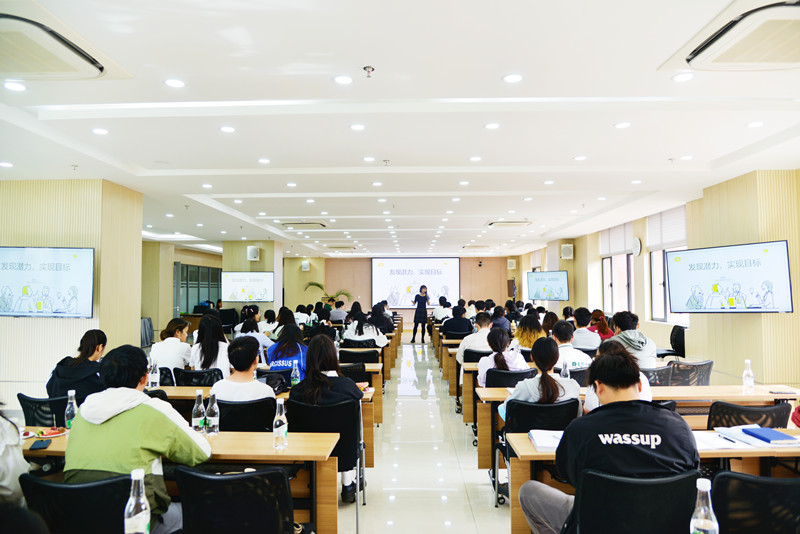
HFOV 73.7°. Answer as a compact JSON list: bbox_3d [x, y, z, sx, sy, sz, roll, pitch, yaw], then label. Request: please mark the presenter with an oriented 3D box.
[{"bbox_3d":[0.600,1.345,15.171,0.550,1.635,0.360,0,-2,-7],"label":"presenter"}]

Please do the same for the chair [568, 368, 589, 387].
[{"bbox_3d":[1.596,1.340,5.080,0.480,0.860,0.550,0,-3,1],"label":"chair"}]

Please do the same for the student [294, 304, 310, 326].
[{"bbox_3d":[-2.185,1.446,11.802,0.450,1.240,0.720,0,-3,1],"label":"student"}]

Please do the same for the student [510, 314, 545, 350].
[{"bbox_3d":[1.502,1.168,6.363,0.460,1.217,0.780,0,-2,1],"label":"student"}]

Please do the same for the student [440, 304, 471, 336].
[{"bbox_3d":[0.935,1.265,8.840,0.500,1.245,0.750,0,-2,1],"label":"student"}]

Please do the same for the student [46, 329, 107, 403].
[{"bbox_3d":[-2.082,1.053,3.724,0.470,1.249,0.780,-1,-3,23],"label":"student"}]

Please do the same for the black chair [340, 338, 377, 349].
[{"bbox_3d":[-0.584,1.470,8.029,0.480,0.860,0.550,0,-3,1],"label":"black chair"}]

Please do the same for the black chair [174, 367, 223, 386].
[{"bbox_3d":[-1.725,1.310,4.808,0.480,0.850,0.540,0,-2,1],"label":"black chair"}]

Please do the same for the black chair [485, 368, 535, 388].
[{"bbox_3d":[0.965,1.296,4.749,0.480,0.850,0.540,0,-2,1],"label":"black chair"}]

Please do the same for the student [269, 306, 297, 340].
[{"bbox_3d":[-1.646,1.218,7.555,0.460,1.270,0.700,0,-2,1],"label":"student"}]

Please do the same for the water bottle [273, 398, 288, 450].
[{"bbox_3d":[-0.579,0.760,2.591,0.067,0.232,0.067,0,-2,1],"label":"water bottle"}]

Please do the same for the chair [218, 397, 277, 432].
[{"bbox_3d":[-0.988,1.274,3.572,0.480,0.860,0.550,0,-3,1],"label":"chair"}]

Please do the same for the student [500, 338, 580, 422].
[{"bbox_3d":[0.919,1.062,3.608,0.500,1.220,0.740,0,-2,1],"label":"student"}]

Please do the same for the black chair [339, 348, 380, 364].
[{"bbox_3d":[-0.455,1.402,6.477,0.480,0.860,0.550,0,-3,1],"label":"black chair"}]

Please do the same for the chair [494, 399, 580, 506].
[{"bbox_3d":[0.883,1.241,3.460,0.480,0.850,0.550,0,-2,1],"label":"chair"}]

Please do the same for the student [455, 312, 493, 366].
[{"bbox_3d":[0.984,1.210,6.782,0.520,1.270,0.800,0,-3,1],"label":"student"}]

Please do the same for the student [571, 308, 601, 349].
[{"bbox_3d":[2.305,1.184,6.752,0.490,1.320,0.780,0,-3,1],"label":"student"}]

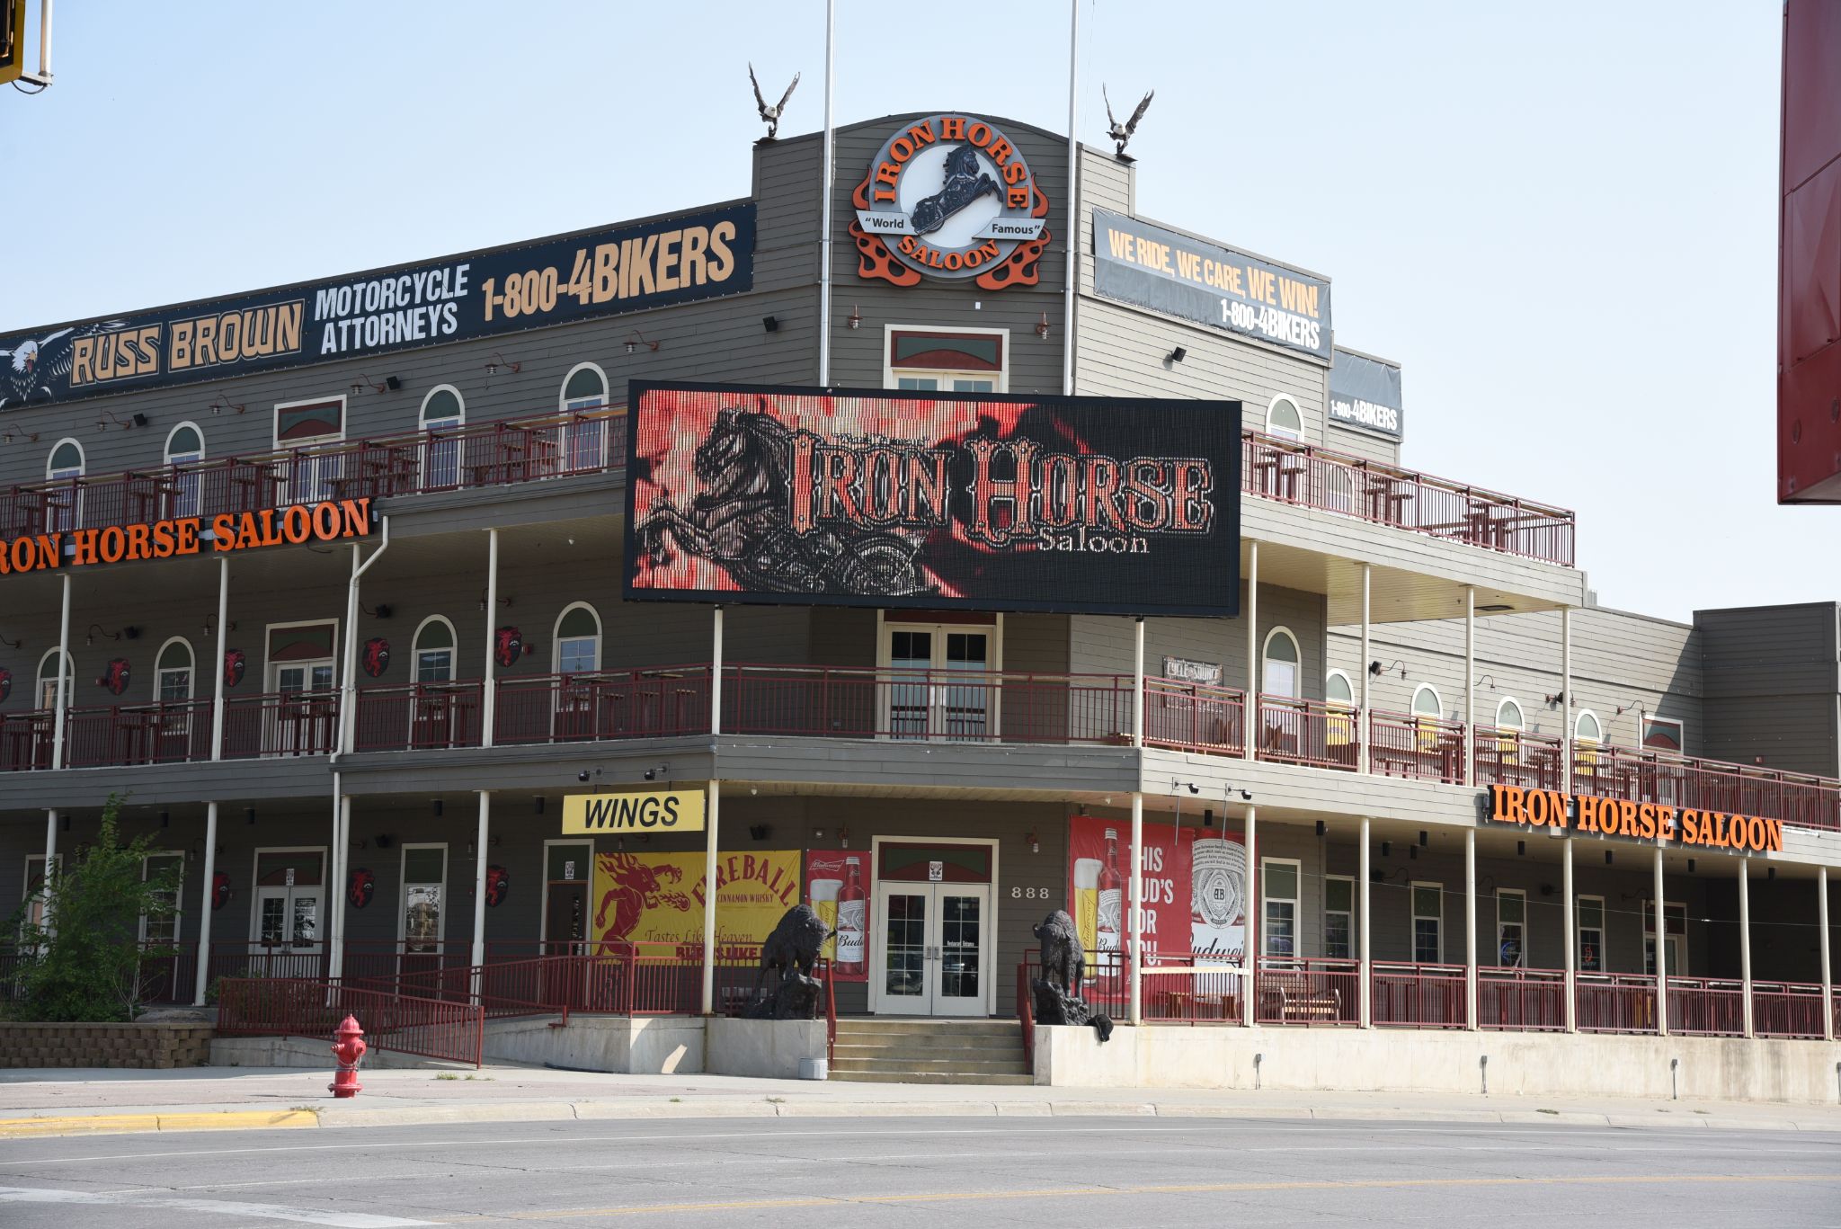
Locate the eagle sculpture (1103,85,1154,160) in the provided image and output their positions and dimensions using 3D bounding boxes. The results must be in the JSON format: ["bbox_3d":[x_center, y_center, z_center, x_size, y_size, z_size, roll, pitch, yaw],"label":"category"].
[{"bbox_3d":[3.527,-8.337,53.821,0.820,1.255,0.600,3,-8,-17],"label":"eagle sculpture"}]

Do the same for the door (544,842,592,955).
[{"bbox_3d":[-6.100,5.355,54.859,1.150,2.730,0.100,-4,-9,40],"label":"door"}]

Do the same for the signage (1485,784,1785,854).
[{"bbox_3d":[14.061,3.996,61.476,0.250,0.640,11.350,-4,-9,40],"label":"signage"}]

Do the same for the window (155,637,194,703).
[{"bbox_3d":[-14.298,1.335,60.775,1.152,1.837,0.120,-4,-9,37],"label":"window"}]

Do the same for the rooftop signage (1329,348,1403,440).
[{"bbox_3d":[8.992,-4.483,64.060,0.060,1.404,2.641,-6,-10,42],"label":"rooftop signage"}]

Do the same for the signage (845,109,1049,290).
[{"bbox_3d":[0.527,-6.795,52.339,3.285,2.921,0.280,2,-7,-5],"label":"signage"}]

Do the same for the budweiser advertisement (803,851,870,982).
[{"bbox_3d":[-1.310,4.838,50.814,1.009,2.089,0.030,2,-7,-5],"label":"budweiser advertisement"}]

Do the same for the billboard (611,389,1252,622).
[{"bbox_3d":[0.243,-1.754,48.687,9.461,3.384,0.450,2,-7,-5],"label":"billboard"}]

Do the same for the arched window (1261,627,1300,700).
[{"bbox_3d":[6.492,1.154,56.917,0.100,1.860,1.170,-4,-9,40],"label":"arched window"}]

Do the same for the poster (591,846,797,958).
[{"bbox_3d":[-3.697,4.847,52.158,4.513,1.863,0.030,-4,-9,37],"label":"poster"}]

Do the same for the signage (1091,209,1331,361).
[{"bbox_3d":[5.255,-5.779,55.995,0.080,1.480,7.100,-4,-9,40],"label":"signage"}]

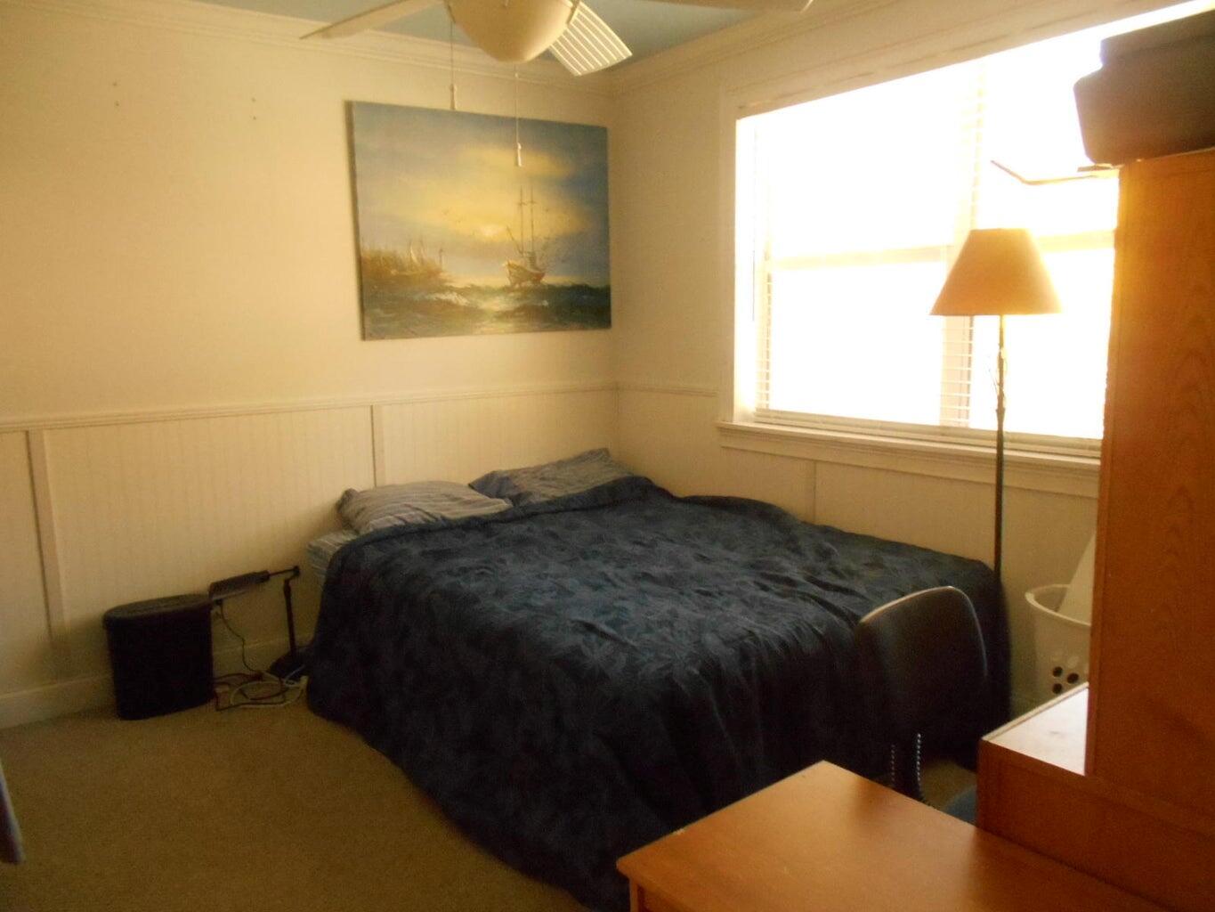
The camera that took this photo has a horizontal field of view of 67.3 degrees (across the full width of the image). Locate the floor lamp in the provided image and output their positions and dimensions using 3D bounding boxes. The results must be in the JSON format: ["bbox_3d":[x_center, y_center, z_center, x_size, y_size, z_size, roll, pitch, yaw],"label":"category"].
[{"bbox_3d":[1.115,0.156,2.602,0.400,1.570,0.400,-7,10,-34],"label":"floor lamp"}]

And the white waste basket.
[{"bbox_3d":[1.277,0.677,2.365,0.390,0.600,0.390,-7,10,-34],"label":"white waste basket"}]

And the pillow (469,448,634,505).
[{"bbox_3d":[-0.185,0.139,4.036,0.720,0.170,0.450,-7,30,-34],"label":"pillow"}]

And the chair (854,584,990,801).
[{"bbox_3d":[0.775,0.686,1.582,0.500,0.830,0.570,-7,10,-34],"label":"chair"}]

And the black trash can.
[{"bbox_3d":[-1.603,0.726,3.295,0.350,0.367,0.210,-7,10,-34],"label":"black trash can"}]

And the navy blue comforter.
[{"bbox_3d":[0.055,0.584,3.057,1.640,0.640,1.900,-7,10,-34],"label":"navy blue comforter"}]

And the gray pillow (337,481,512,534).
[{"bbox_3d":[-0.665,0.210,3.691,0.700,0.170,0.450,-7,20,-34],"label":"gray pillow"}]

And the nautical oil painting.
[{"bbox_3d":[-0.491,-0.986,3.960,1.195,0.920,0.035,-7,10,-34],"label":"nautical oil painting"}]

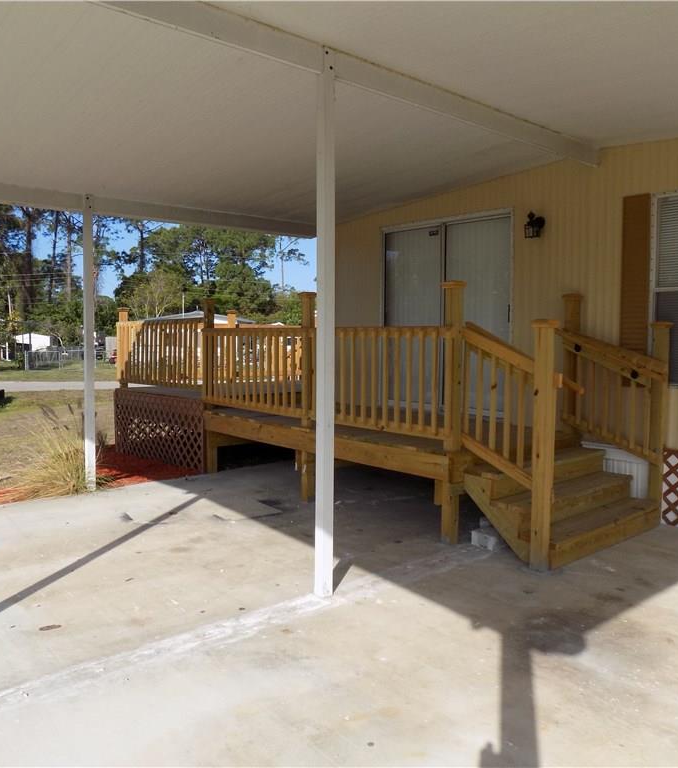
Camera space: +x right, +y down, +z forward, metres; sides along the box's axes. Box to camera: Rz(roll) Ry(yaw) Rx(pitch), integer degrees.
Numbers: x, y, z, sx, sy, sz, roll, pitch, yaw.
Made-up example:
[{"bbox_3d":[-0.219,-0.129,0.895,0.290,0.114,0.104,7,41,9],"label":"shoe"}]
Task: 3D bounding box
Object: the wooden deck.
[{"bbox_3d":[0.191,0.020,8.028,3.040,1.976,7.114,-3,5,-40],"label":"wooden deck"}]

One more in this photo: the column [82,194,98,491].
[{"bbox_3d":[-2.411,-0.385,6.622,0.078,2.875,0.078,-3,5,-40],"label":"column"}]

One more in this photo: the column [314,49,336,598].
[{"bbox_3d":[-0.070,-0.312,3.931,0.078,3.129,0.078,-3,5,-40],"label":"column"}]

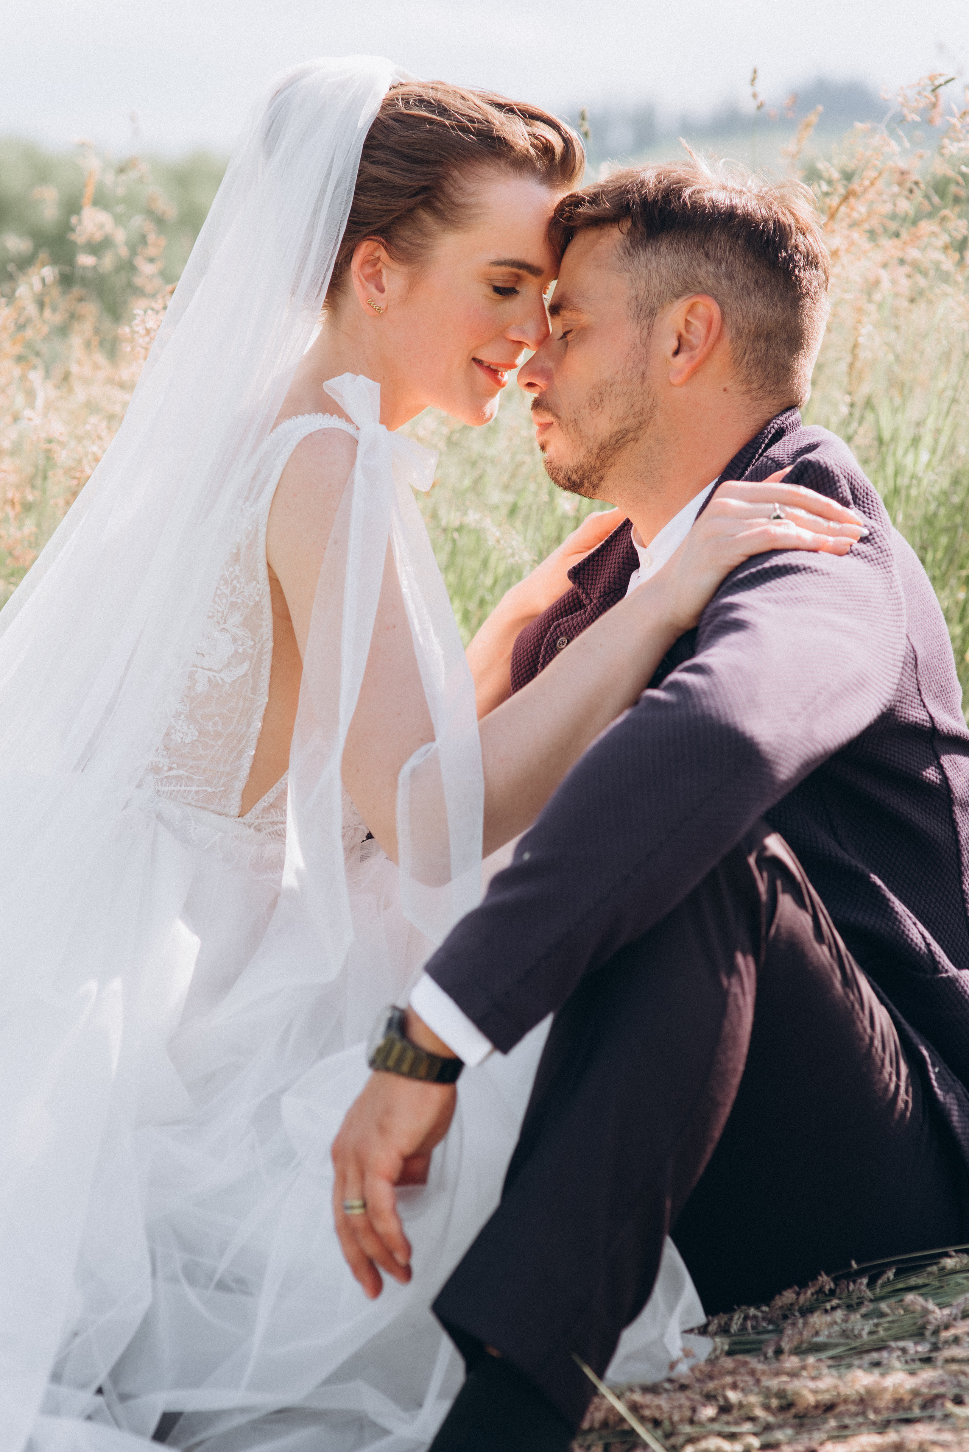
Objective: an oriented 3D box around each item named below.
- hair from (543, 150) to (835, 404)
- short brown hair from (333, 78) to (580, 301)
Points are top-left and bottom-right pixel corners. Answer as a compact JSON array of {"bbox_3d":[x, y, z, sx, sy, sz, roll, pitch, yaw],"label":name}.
[{"bbox_3d":[0.148,-0.320,2.480,0.205,0.178,0.170,-3,7,18],"label":"hair"},{"bbox_3d":[-0.049,-0.388,2.540,0.213,0.190,0.170,17,12,10],"label":"short brown hair"}]

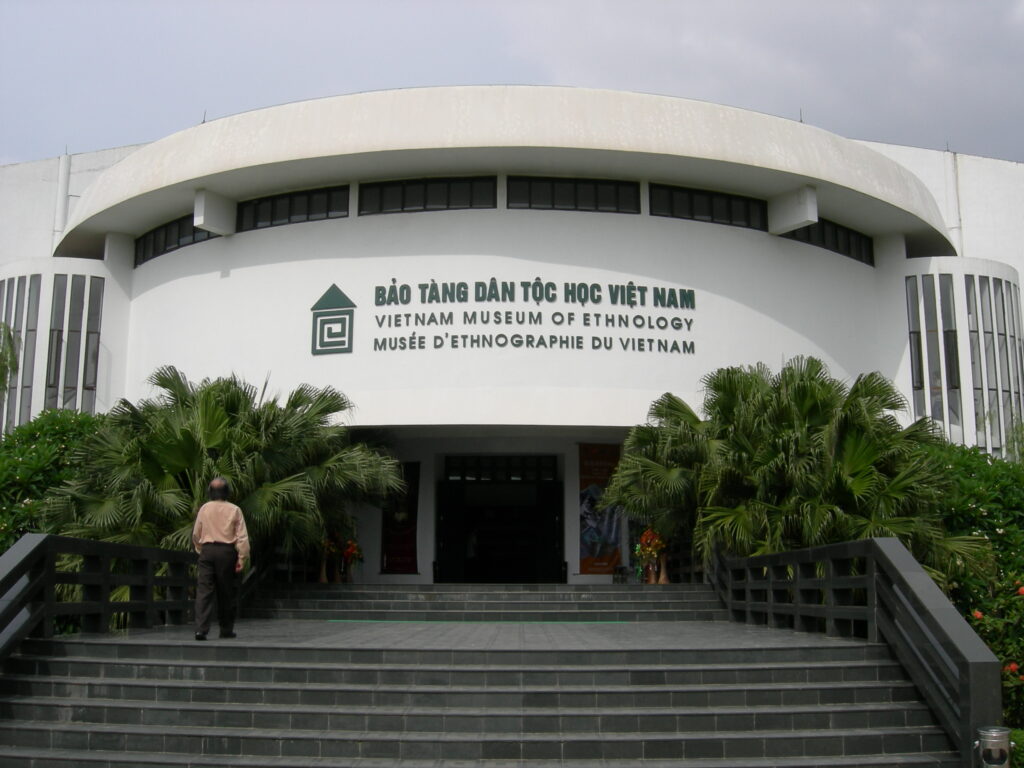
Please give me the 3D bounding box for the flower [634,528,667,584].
[{"bbox_3d":[2.530,3.149,19.454,0.585,1.010,0.550,0,-11,0],"label":"flower"}]

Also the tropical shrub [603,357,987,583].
[{"bbox_3d":[3.782,1.433,14.282,5.003,3.686,4.000,0,-11,0],"label":"tropical shrub"}]

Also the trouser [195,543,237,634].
[{"bbox_3d":[-3.071,2.123,11.048,0.446,0.947,0.360,0,-11,2],"label":"trouser"}]

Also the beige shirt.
[{"bbox_3d":[-3.044,1.544,11.157,0.608,0.644,0.340,0,-11,2],"label":"beige shirt"}]

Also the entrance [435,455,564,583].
[{"bbox_3d":[-0.257,2.748,21.870,2.670,2.613,0.400,0,-11,0],"label":"entrance"}]

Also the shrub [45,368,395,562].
[{"bbox_3d":[-3.974,1.545,14.770,4.854,3.649,4.000,0,-11,0],"label":"shrub"}]

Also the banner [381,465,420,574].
[{"bbox_3d":[-2.264,2.726,21.671,0.804,2.265,0.050,0,-11,0],"label":"banner"}]

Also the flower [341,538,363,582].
[{"bbox_3d":[-3.004,3.302,19.933,0.412,0.813,0.420,0,-11,0],"label":"flower"}]

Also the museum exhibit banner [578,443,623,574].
[{"bbox_3d":[1.809,2.523,21.709,0.887,2.679,0.050,0,-11,0],"label":"museum exhibit banner"}]

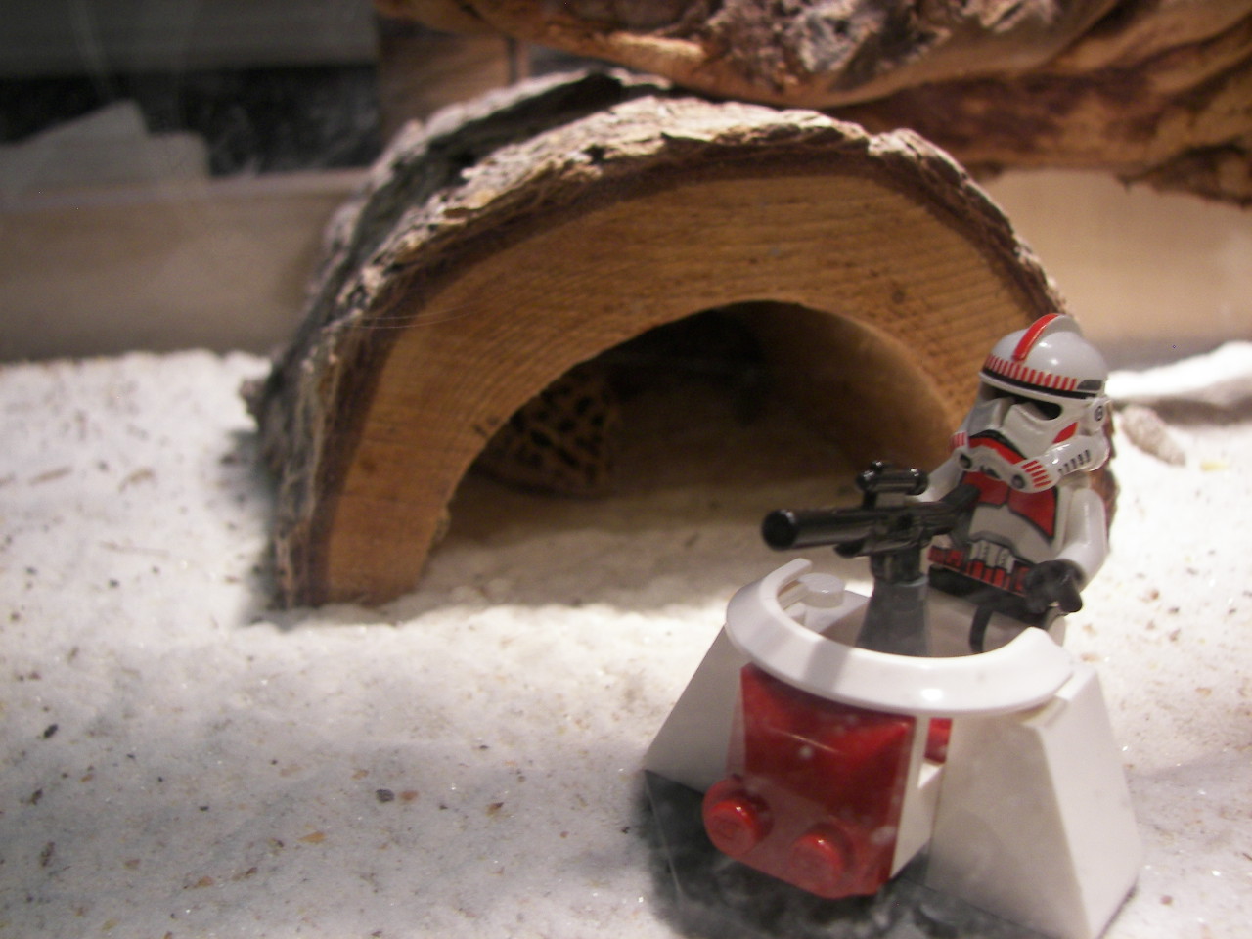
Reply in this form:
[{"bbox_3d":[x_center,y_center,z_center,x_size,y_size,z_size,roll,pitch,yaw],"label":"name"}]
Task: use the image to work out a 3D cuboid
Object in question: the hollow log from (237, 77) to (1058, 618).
[{"bbox_3d":[0.004,-0.030,0.221,0.128,0.071,0.084,-5,20,-14],"label":"hollow log"}]

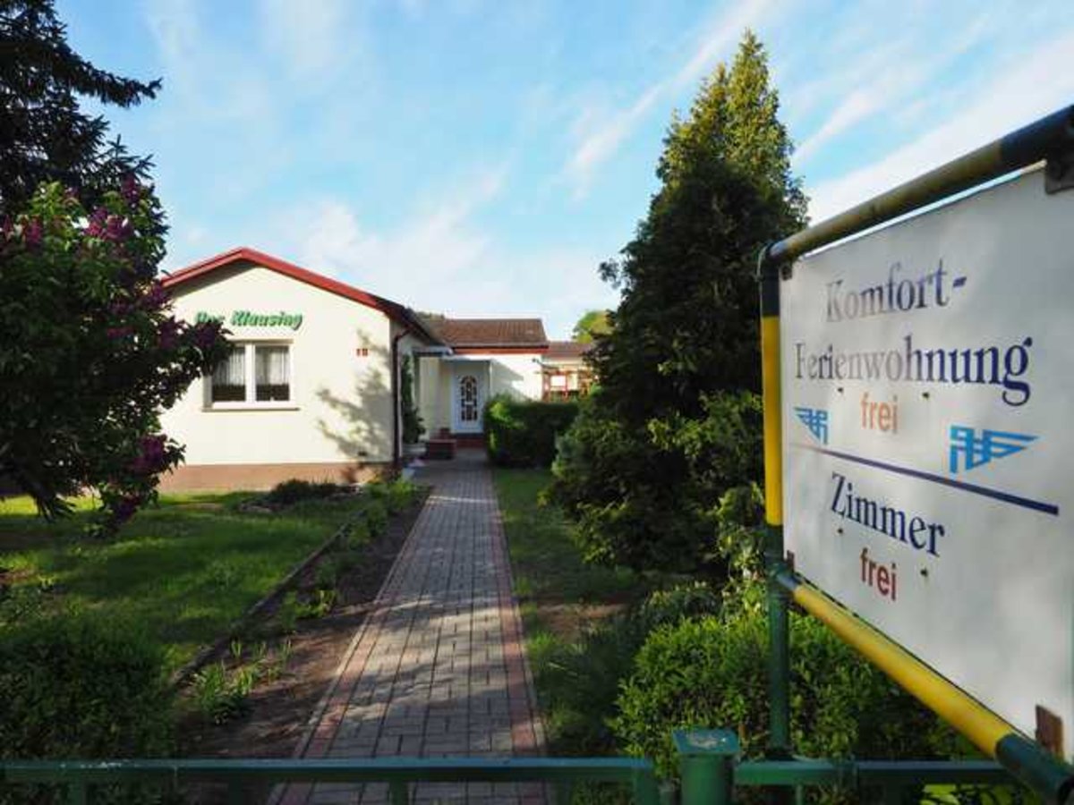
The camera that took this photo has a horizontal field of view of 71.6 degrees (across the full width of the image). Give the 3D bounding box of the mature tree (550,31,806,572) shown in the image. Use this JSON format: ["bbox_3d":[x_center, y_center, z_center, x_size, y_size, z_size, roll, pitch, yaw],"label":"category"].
[{"bbox_3d":[1.540,-1.170,7.700,2.700,5.350,2.600,-1,0,-4],"label":"mature tree"}]

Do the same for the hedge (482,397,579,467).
[{"bbox_3d":[0.120,0.710,17.900,2.600,1.550,1.400,-1,0,-4],"label":"hedge"}]

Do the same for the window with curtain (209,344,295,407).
[{"bbox_3d":[-5.020,-0.490,13.030,1.470,1.130,0.150,-1,0,-4],"label":"window with curtain"}]

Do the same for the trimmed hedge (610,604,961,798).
[{"bbox_3d":[0.770,1.090,2.300,1.100,0.800,0.800,-1,0,-3],"label":"trimmed hedge"}]

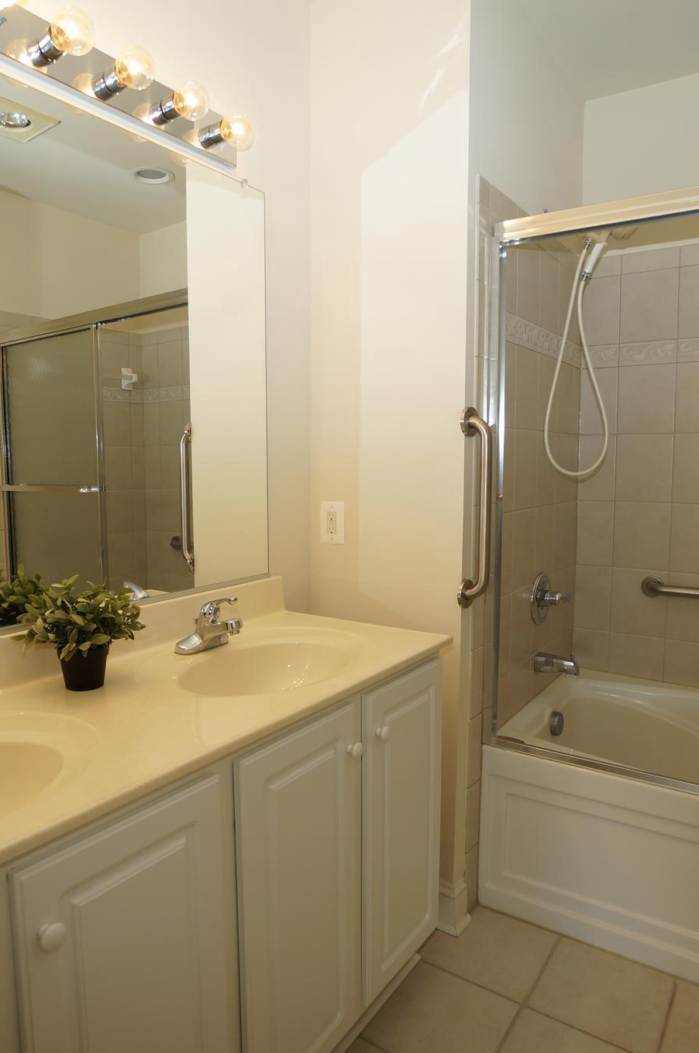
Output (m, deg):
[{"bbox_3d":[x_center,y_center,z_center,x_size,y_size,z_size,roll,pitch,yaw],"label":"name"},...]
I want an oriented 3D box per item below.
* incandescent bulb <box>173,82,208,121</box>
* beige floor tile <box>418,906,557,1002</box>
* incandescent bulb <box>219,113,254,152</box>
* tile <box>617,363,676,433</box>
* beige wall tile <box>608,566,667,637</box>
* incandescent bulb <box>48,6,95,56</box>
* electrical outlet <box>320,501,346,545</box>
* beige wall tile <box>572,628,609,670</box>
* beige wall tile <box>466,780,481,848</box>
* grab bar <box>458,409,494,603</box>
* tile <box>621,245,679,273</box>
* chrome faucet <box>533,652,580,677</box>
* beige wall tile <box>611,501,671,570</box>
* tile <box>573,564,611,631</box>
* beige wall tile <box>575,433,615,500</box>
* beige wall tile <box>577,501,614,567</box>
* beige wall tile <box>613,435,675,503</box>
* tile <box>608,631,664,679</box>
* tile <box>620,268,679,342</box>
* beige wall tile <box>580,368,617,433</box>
[{"bbox_3d":[-0.347,-0.922,1.434,0.090,0.077,0.077,4,7,34],"label":"incandescent bulb"},{"bbox_3d":[0.393,1.166,1.828,0.302,0.009,0.298,4,7,35],"label":"beige floor tile"},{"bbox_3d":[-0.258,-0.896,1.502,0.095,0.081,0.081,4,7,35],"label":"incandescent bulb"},{"bbox_3d":[1.096,-0.465,2.433,0.201,0.251,0.009,4,7,35],"label":"tile"},{"bbox_3d":[1.112,0.294,2.537,0.199,0.255,0.010,4,7,34],"label":"beige wall tile"},{"bbox_3d":[-0.538,-0.961,1.280,0.088,0.080,0.080,3,6,33],"label":"incandescent bulb"},{"bbox_3d":[-0.051,-0.010,1.985,0.083,0.124,0.008,4,7,35],"label":"electrical outlet"},{"bbox_3d":[0.962,0.491,2.626,0.143,0.162,0.009,4,7,35],"label":"beige wall tile"},{"bbox_3d":[0.369,0.875,1.993,0.010,0.198,0.085,3,6,33],"label":"beige wall tile"},{"bbox_3d":[0.341,-0.044,1.727,0.073,0.530,0.078,4,7,34],"label":"grab bar"},{"bbox_3d":[1.099,-0.966,2.410,0.199,0.070,0.010,4,7,34],"label":"tile"},{"bbox_3d":[0.719,0.476,2.271,0.142,0.068,0.056,4,7,34],"label":"chrome faucet"},{"bbox_3d":[1.111,0.040,2.510,0.199,0.255,0.010,4,7,34],"label":"beige wall tile"},{"bbox_3d":[0.974,0.286,2.631,0.136,0.255,0.010,4,7,34],"label":"tile"},{"bbox_3d":[0.995,-0.232,2.645,0.138,0.255,0.010,3,6,33],"label":"beige wall tile"},{"bbox_3d":[0.962,0.028,2.578,0.143,0.251,0.009,4,7,35],"label":"beige wall tile"},{"bbox_3d":[1.099,-0.215,2.456,0.201,0.251,0.009,4,7,35],"label":"beige wall tile"},{"bbox_3d":[1.100,0.499,2.530,0.201,0.162,0.009,4,7,35],"label":"tile"},{"bbox_3d":[1.138,-0.827,2.497,0.199,0.254,0.010,3,6,33],"label":"tile"},{"bbox_3d":[0.958,-0.476,2.529,0.143,0.251,0.009,4,7,35],"label":"beige wall tile"}]

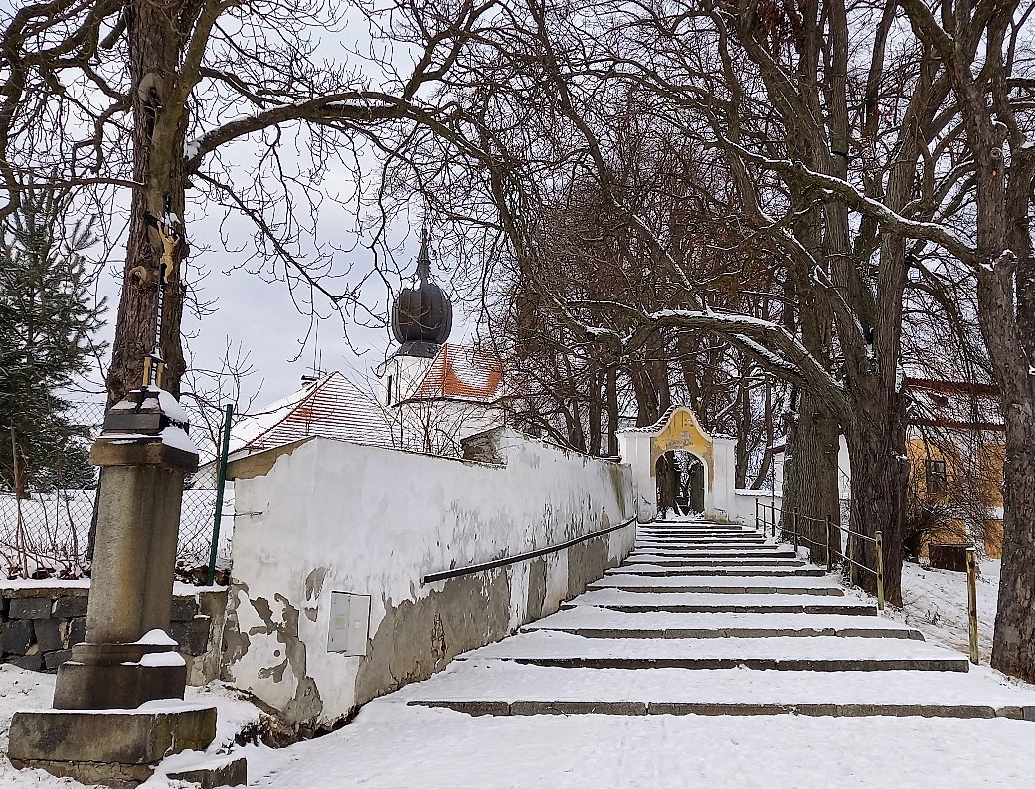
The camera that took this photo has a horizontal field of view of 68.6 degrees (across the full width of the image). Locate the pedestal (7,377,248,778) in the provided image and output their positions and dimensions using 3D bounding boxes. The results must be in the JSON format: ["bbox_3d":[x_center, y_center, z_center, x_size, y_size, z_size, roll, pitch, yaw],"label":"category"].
[{"bbox_3d":[-2.358,1.097,4.732,0.840,2.180,0.840,0,-9,6],"label":"pedestal"}]

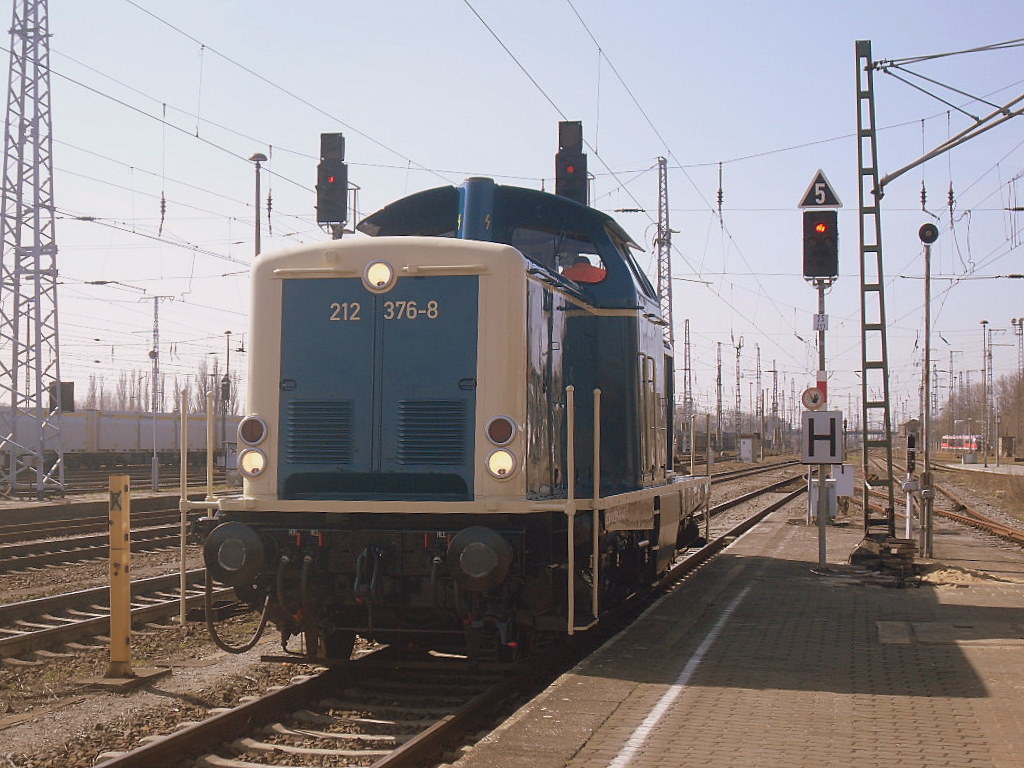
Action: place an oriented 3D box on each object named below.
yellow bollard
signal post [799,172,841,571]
[{"bbox_3d":[-3.173,1.558,14.173,0.170,1.627,0.190,0,-2,11],"label":"yellow bollard"},{"bbox_3d":[3.480,-0.163,19.680,0.500,4.503,0.400,0,-2,11],"label":"signal post"}]

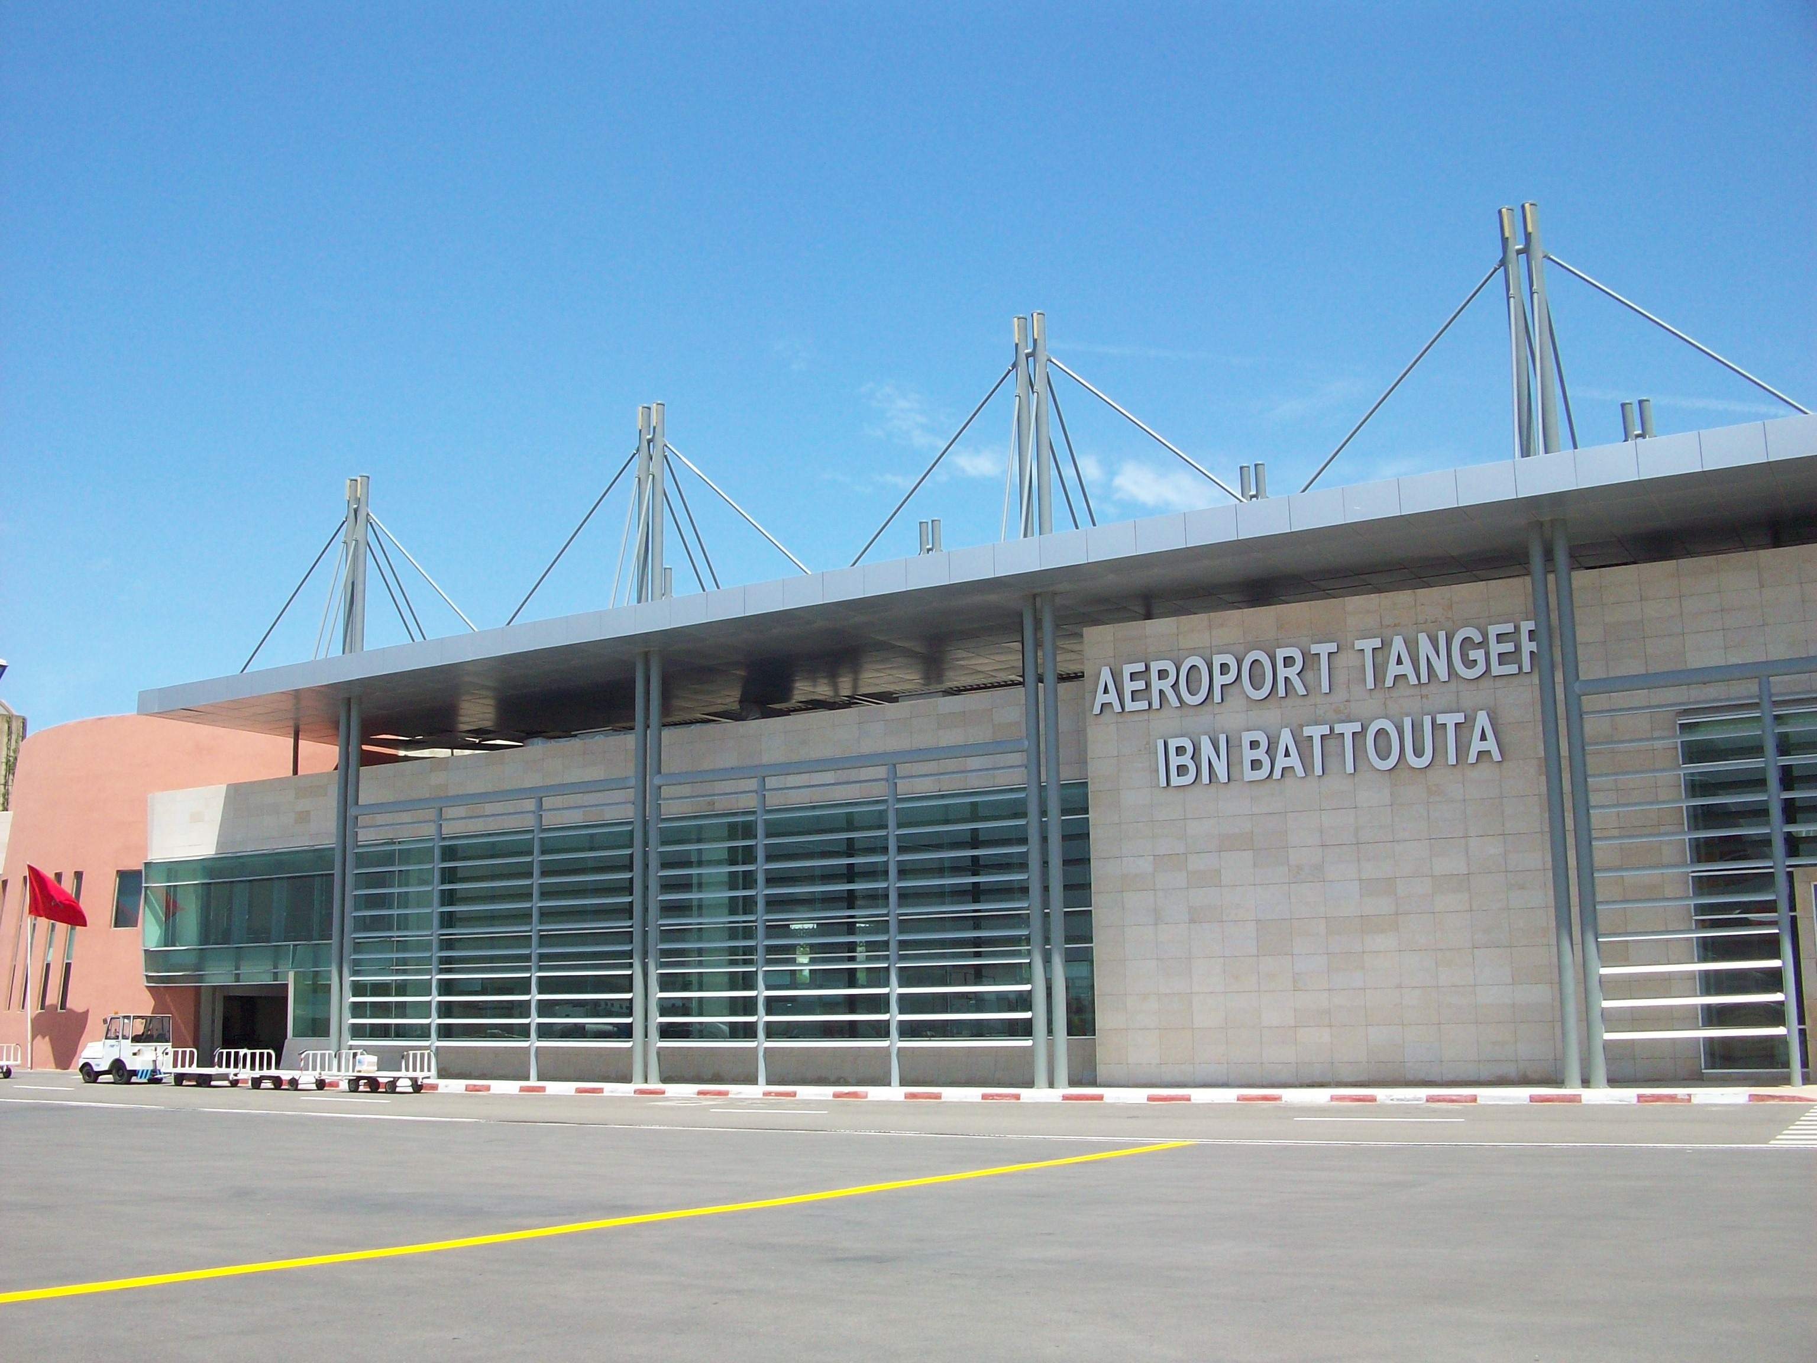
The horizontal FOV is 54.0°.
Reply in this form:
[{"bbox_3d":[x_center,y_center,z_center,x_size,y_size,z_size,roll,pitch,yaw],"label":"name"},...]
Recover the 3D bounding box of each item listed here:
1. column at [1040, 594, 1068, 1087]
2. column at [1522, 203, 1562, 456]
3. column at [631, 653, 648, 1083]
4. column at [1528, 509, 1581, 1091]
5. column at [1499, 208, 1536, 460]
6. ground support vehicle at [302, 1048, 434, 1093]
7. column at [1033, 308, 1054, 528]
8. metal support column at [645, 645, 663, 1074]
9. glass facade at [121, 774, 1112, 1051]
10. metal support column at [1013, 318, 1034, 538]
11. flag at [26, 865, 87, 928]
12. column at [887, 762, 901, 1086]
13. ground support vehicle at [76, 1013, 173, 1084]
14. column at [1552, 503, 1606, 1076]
[{"bbox_3d":[3.341,3.514,40.856,0.310,11.386,0.310,-7,-12,31],"label":"column"},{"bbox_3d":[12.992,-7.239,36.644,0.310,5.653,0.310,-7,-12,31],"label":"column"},{"bbox_3d":[-7.088,4.812,47.089,0.310,11.386,0.310,-1,-10,0],"label":"column"},{"bbox_3d":[12.774,2.330,35.137,0.310,11.310,0.310,-7,-12,30],"label":"column"},{"bbox_3d":[12.591,-7.211,36.895,0.310,5.653,0.310,-7,-12,31],"label":"column"},{"bbox_3d":[-13.767,9.946,45.551,3.600,1.100,1.300,-7,-12,30],"label":"ground support vehicle"},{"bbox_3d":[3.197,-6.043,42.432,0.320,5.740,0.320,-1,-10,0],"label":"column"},{"bbox_3d":[-6.622,4.802,46.523,0.310,11.310,0.310,-7,-12,30],"label":"metal support column"},{"bbox_3d":[-10.773,7.379,51.436,35.050,6.310,0.400,-7,-12,30],"label":"glass facade"},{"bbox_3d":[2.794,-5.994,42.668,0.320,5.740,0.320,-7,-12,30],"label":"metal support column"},{"bbox_3d":[-27.646,6.984,57.958,2.200,2.050,0.600,0,-10,-6],"label":"flag"},{"bbox_3d":[-0.366,5.820,42.543,0.200,7.640,0.200,-7,-12,30],"label":"column"},{"bbox_3d":[-21.820,10.251,49.736,2.571,1.980,1.380,-7,-12,29],"label":"ground support vehicle"},{"bbox_3d":[13.090,2.216,34.874,0.310,11.386,0.310,-7,-12,31],"label":"column"}]

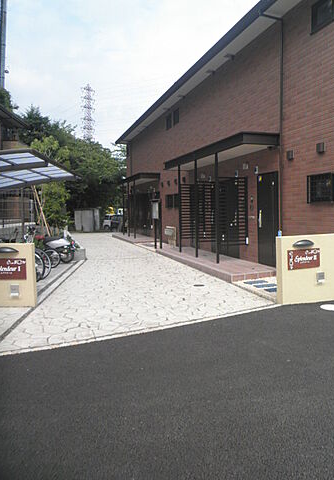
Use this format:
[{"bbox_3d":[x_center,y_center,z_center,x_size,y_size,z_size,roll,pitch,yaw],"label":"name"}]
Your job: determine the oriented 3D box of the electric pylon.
[{"bbox_3d":[-34.427,-40.697,161.451,7.500,56.700,7.000,-4,6,-27],"label":"electric pylon"}]

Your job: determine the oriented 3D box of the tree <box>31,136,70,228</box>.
[{"bbox_3d":[-4.460,-1.900,13.800,1.500,4.110,1.450,-3,5,-18],"label":"tree"}]

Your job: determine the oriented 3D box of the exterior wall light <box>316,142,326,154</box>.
[{"bbox_3d":[2.822,-1.676,6.603,0.080,0.190,0.180,-3,5,-18],"label":"exterior wall light"}]

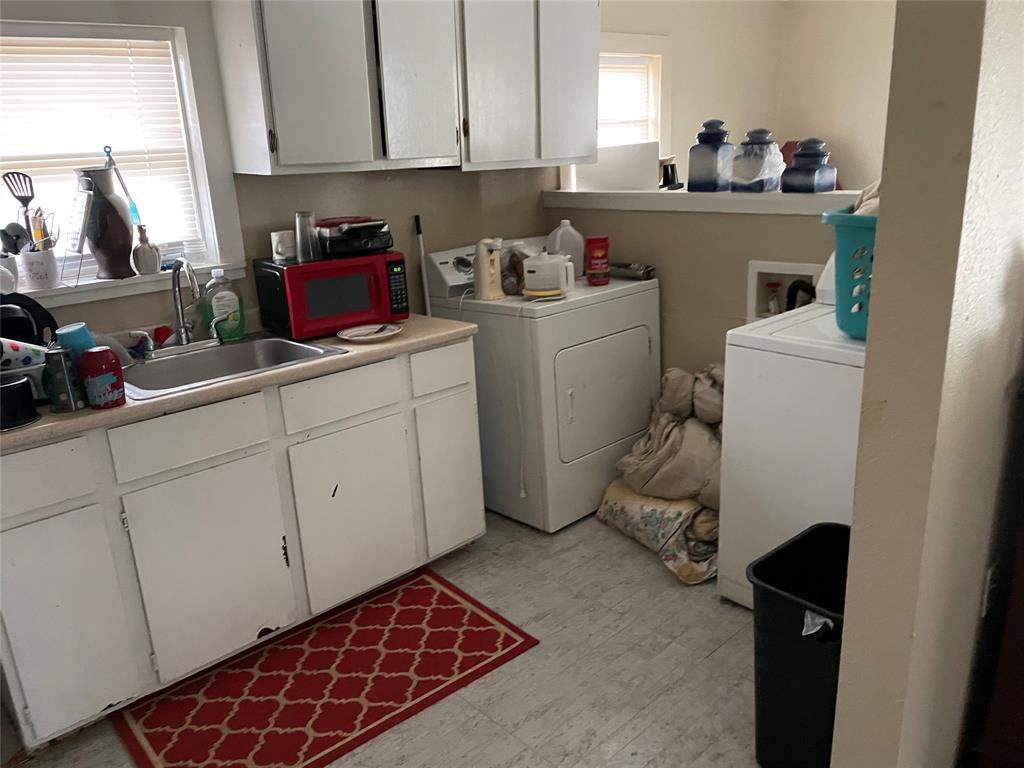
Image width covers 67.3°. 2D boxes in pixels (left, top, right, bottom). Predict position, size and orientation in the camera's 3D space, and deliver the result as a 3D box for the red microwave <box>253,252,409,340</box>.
[{"bbox_3d":[-0.656,-0.338,2.820,0.448,0.258,0.315,-15,21,-35],"label":"red microwave"}]

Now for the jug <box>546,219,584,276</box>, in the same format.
[{"bbox_3d":[0.244,-0.620,3.511,0.143,0.255,0.143,-10,18,-24],"label":"jug"}]

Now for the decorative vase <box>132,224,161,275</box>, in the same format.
[{"bbox_3d":[-1.192,-0.430,2.485,0.085,0.152,0.085,-17,22,-40],"label":"decorative vase"}]

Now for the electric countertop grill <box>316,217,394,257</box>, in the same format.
[{"bbox_3d":[-0.584,-0.539,2.820,0.255,0.105,0.220,-10,18,-24],"label":"electric countertop grill"}]

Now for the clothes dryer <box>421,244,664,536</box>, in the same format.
[{"bbox_3d":[0.156,-0.052,3.353,0.650,1.080,0.750,13,23,43],"label":"clothes dryer"}]

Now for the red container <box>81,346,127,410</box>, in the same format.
[{"bbox_3d":[-1.070,-0.019,2.013,0.091,0.153,0.091,-17,22,-39],"label":"red container"}]

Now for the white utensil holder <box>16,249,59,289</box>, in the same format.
[{"bbox_3d":[-1.456,-0.351,2.369,0.095,0.108,0.095,-17,22,-39],"label":"white utensil holder"}]

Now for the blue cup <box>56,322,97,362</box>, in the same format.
[{"bbox_3d":[-1.220,-0.104,2.165,0.080,0.110,0.080,-28,25,-36],"label":"blue cup"}]

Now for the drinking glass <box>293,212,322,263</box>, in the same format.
[{"bbox_3d":[-0.716,-0.515,2.703,0.080,0.168,0.080,-17,22,-40],"label":"drinking glass"}]

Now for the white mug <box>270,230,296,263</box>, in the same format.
[{"bbox_3d":[-0.801,-0.481,2.709,0.083,0.098,0.098,-6,17,-10],"label":"white mug"}]

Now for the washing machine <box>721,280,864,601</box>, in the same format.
[{"bbox_3d":[1.151,0.242,2.410,0.655,0.980,0.690,-17,22,-39],"label":"washing machine"}]

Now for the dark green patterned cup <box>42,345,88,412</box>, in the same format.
[{"bbox_3d":[-1.156,-0.012,1.993,0.083,0.160,0.083,-17,22,-39],"label":"dark green patterned cup"}]

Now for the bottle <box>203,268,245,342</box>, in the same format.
[{"bbox_3d":[-1.018,-0.281,2.706,0.125,0.250,0.070,-12,19,-27],"label":"bottle"}]

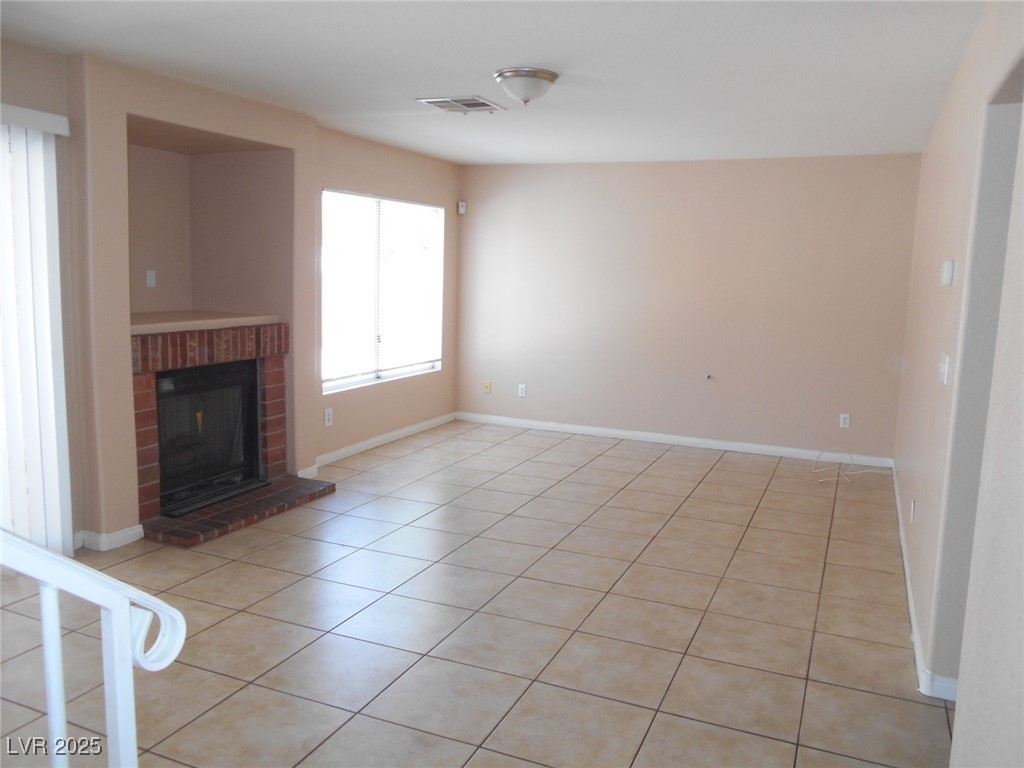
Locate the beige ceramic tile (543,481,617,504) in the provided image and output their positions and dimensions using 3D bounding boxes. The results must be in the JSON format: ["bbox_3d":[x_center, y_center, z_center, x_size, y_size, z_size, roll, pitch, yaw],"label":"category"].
[{"bbox_3d":[0.477,0.764,5.372,0.450,0.012,0.450,4,8,23],"label":"beige ceramic tile"}]

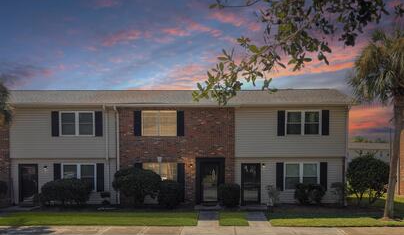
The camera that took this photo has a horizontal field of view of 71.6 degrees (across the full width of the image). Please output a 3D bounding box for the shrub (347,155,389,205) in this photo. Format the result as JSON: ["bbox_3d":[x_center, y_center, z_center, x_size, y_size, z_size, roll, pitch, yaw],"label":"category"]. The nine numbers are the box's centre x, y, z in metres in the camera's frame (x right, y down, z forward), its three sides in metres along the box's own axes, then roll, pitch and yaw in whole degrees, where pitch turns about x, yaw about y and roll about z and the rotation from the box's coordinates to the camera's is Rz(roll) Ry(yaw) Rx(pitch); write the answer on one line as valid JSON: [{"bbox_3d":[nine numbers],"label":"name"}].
[{"bbox_3d":[8.593,3.210,14.500,2.130,2.530,2.000,0,-2,0],"label":"shrub"}]

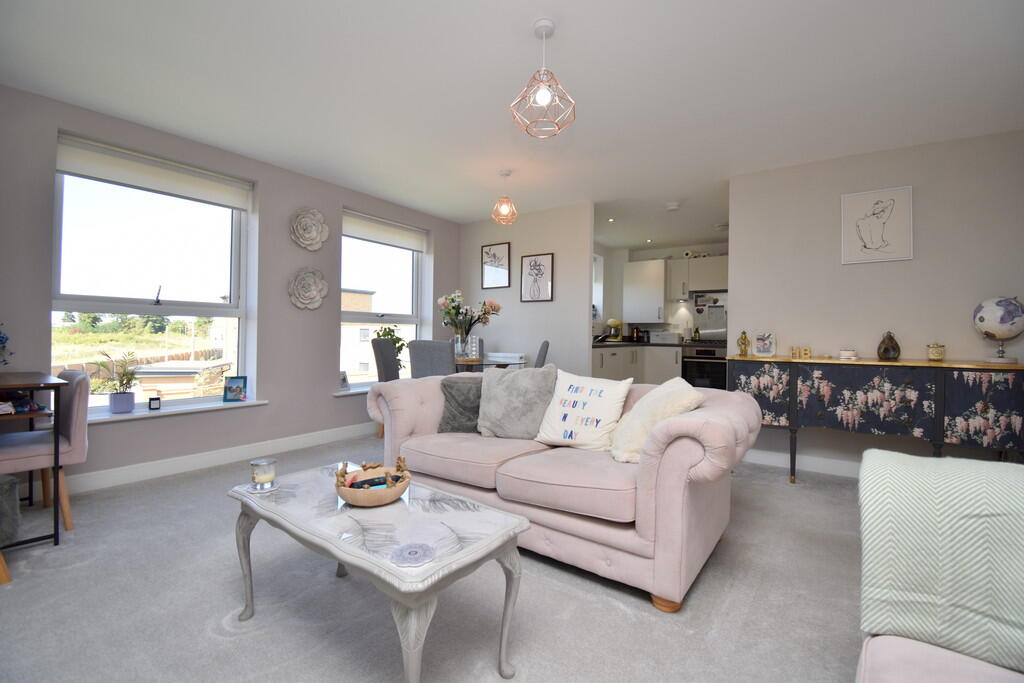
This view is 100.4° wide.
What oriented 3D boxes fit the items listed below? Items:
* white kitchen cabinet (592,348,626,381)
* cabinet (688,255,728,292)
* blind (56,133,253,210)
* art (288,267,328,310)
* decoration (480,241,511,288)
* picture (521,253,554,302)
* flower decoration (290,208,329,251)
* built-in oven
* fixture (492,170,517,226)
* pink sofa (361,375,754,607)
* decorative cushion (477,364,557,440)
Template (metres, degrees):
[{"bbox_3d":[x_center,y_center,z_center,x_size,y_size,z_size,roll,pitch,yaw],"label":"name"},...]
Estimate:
[{"bbox_3d":[0.899,0.509,5.087,0.580,0.860,0.950,1,1,35],"label":"white kitchen cabinet"},{"bbox_3d":[2.879,-0.950,6.088,0.585,0.455,0.320,2,1,36],"label":"cabinet"},{"bbox_3d":[-2.430,-1.149,3.012,0.060,0.235,1.090,2,1,36],"label":"blind"},{"bbox_3d":[-1.743,-0.448,3.665,0.070,0.367,0.355,1,1,35],"label":"art"},{"bbox_3d":[-0.204,-0.895,5.099,0.425,0.525,0.025,2,1,36],"label":"decoration"},{"bbox_3d":[0.267,-0.702,4.760,0.425,0.520,0.025,2,1,36],"label":"picture"},{"bbox_3d":[-1.756,-0.976,3.729,0.055,0.355,0.345,1,1,35],"label":"flower decoration"},{"bbox_3d":[2.782,0.386,5.990,0.595,0.595,0.540,2,1,36],"label":"built-in oven"},{"bbox_3d":[-0.062,-1.208,3.557,0.212,0.405,0.212,1,1,0],"label":"fixture"},{"bbox_3d":[0.209,0.606,2.348,2.000,0.740,0.950,1,1,35],"label":"pink sofa"},{"bbox_3d":[0.026,0.351,2.500,0.440,0.430,0.150,2,-19,25],"label":"decorative cushion"}]

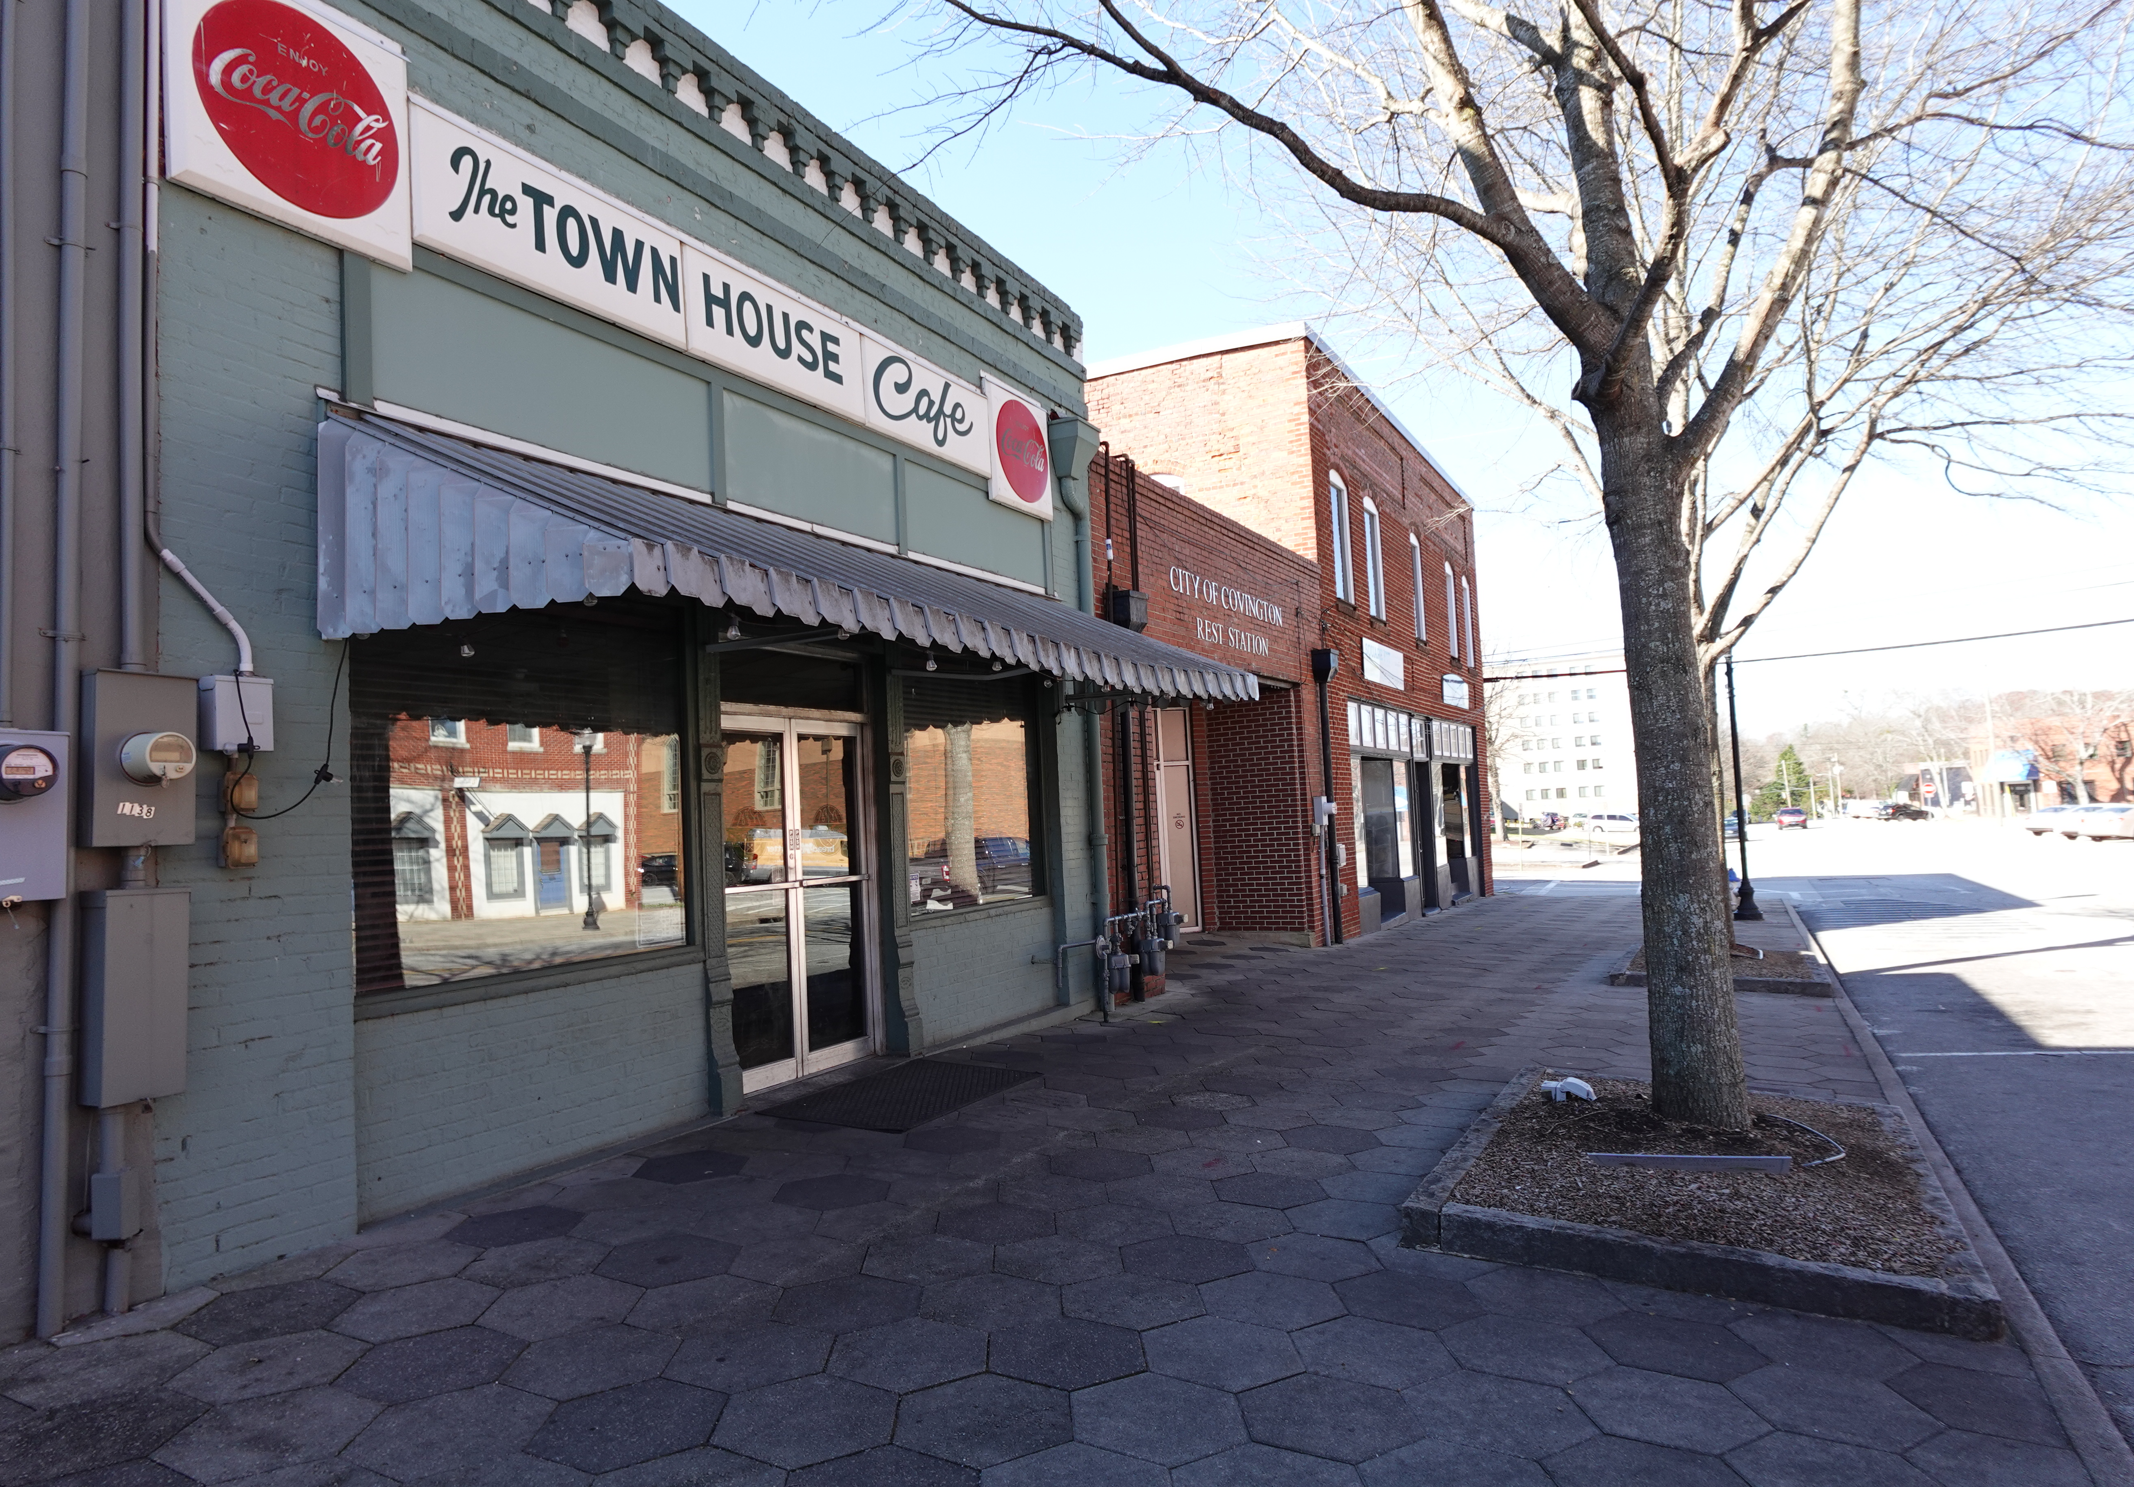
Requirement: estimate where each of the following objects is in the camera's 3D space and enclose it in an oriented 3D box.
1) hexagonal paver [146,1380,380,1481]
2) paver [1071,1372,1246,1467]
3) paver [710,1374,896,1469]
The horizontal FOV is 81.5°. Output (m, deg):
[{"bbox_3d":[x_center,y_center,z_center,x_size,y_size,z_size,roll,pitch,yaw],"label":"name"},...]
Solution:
[{"bbox_3d":[-2.060,1.808,3.212,0.457,0.060,0.520,0,-3,-2],"label":"hexagonal paver"},{"bbox_3d":[0.233,1.809,3.281,0.455,0.060,0.525,0,-4,-2],"label":"paver"},{"bbox_3d":[-0.666,1.760,3.161,0.440,0.060,0.508,0,-4,-2],"label":"paver"}]

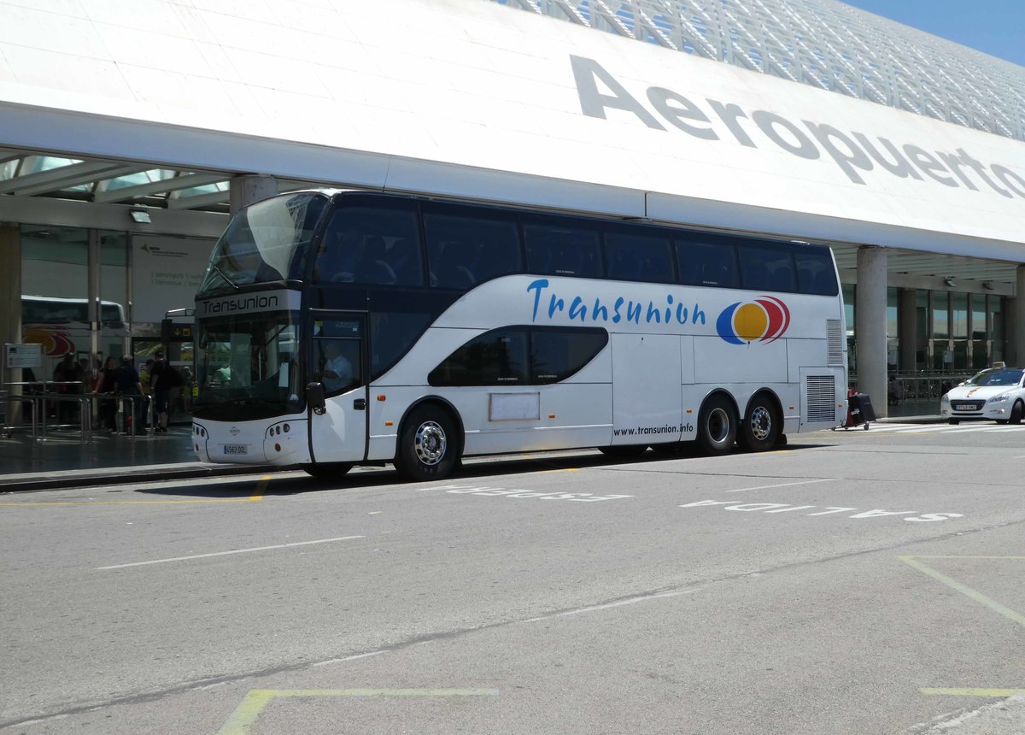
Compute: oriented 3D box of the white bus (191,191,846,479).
[{"bbox_3d":[0.979,-0.410,21.824,13.166,3.930,2.550,0,-1,-45],"label":"white bus"}]

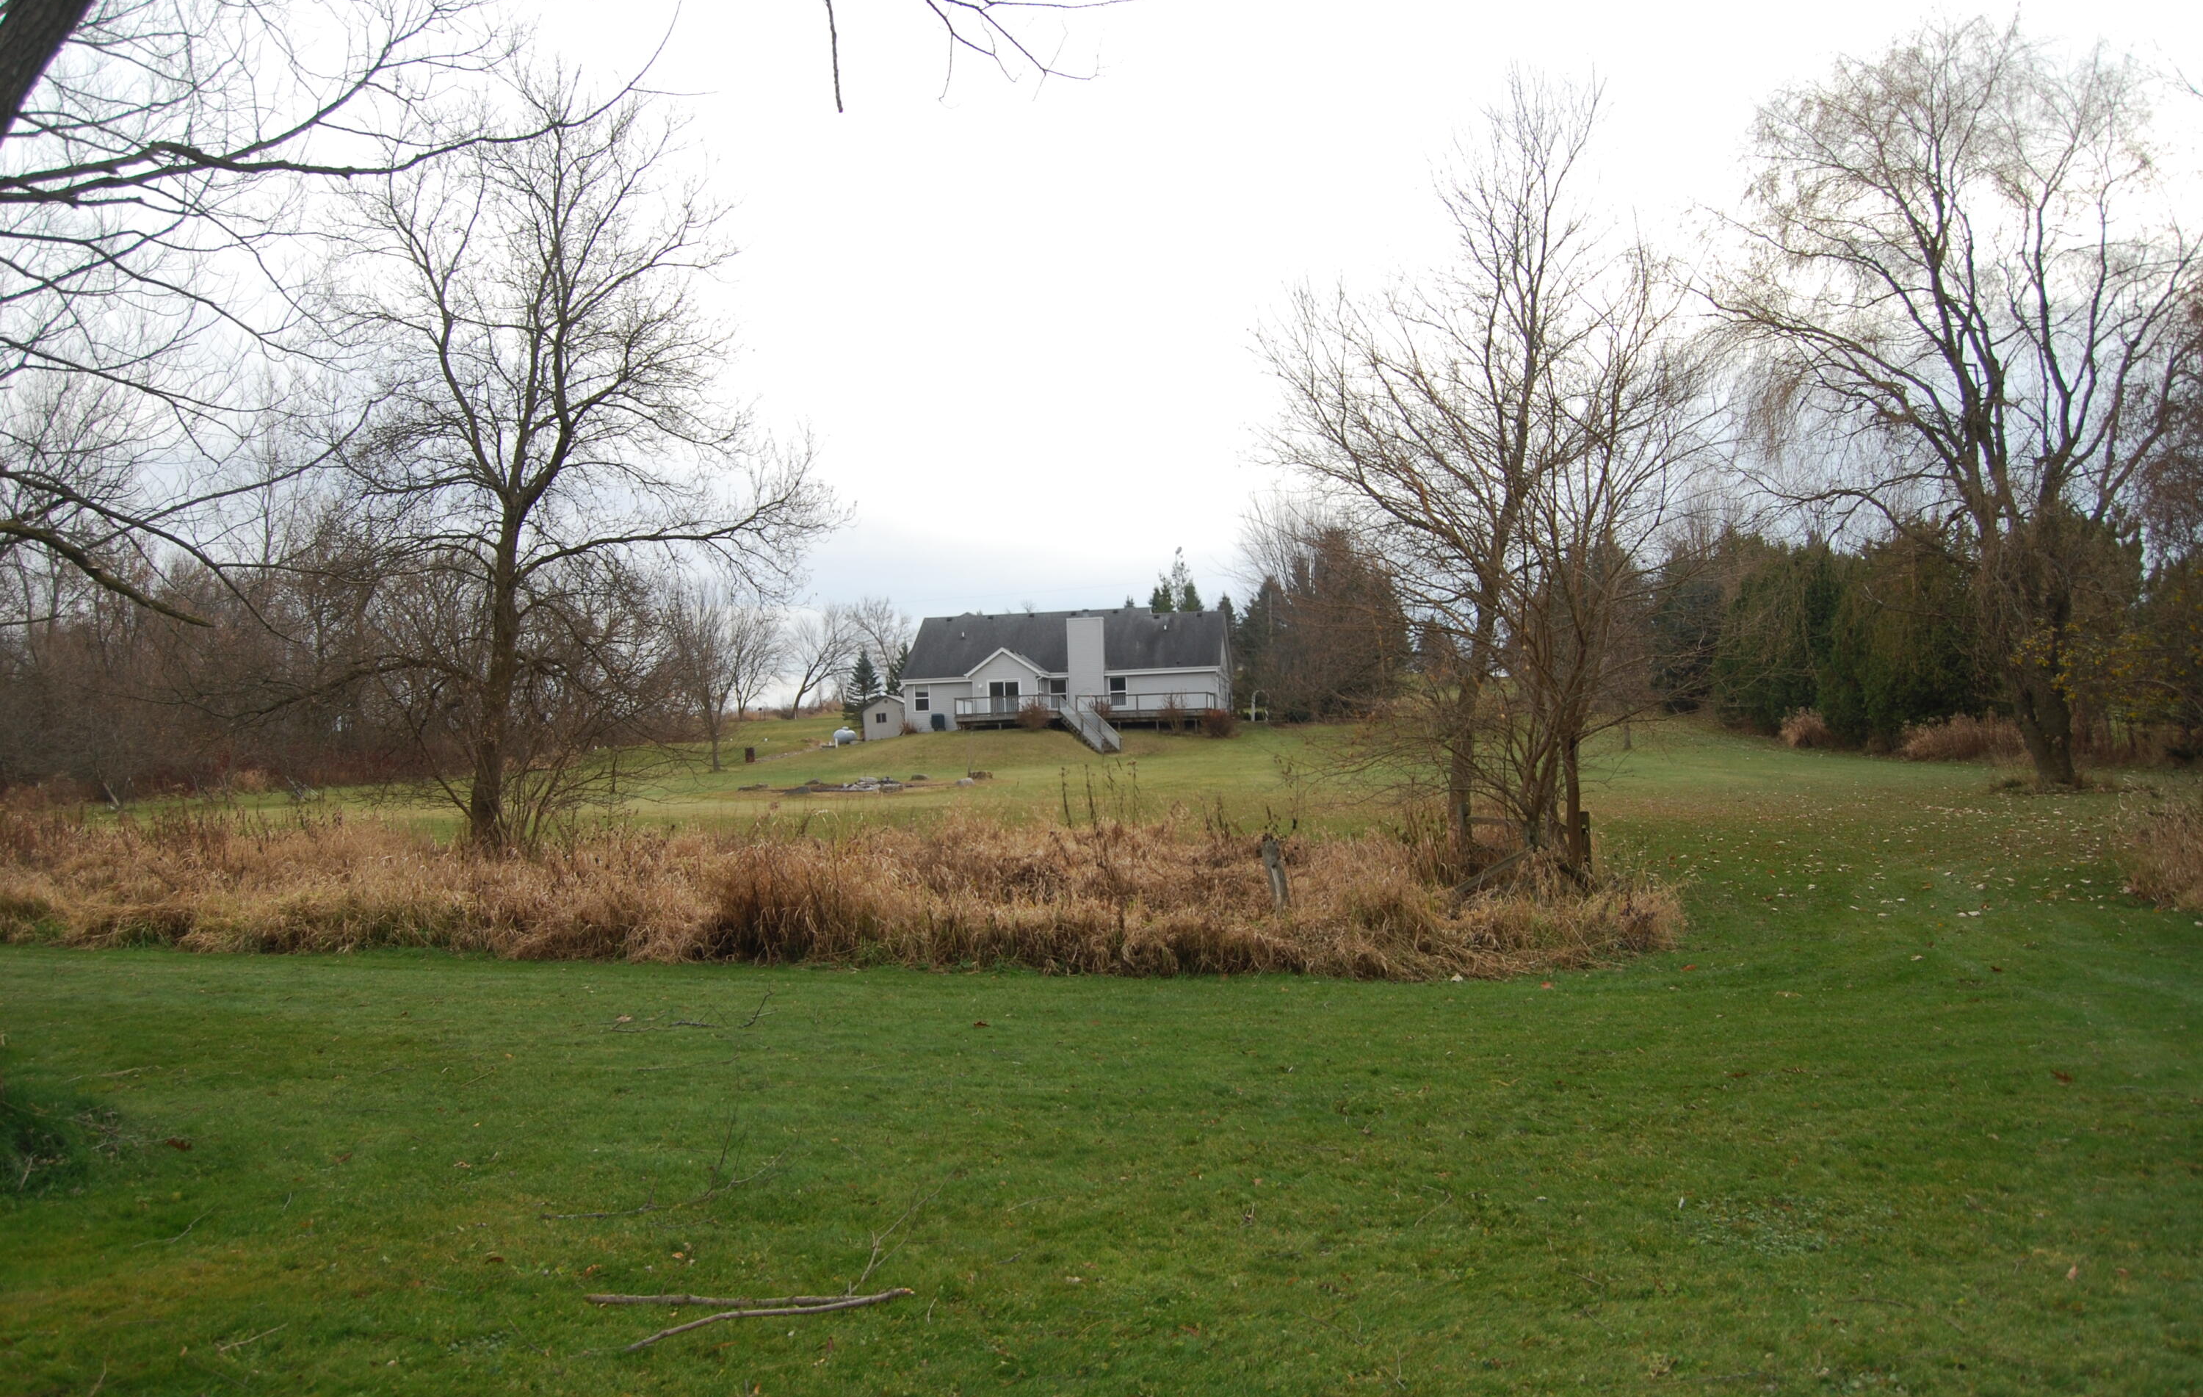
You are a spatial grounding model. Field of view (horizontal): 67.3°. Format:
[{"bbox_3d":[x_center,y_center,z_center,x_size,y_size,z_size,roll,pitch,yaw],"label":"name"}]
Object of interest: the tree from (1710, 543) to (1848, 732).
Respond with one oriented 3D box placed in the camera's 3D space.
[{"bbox_3d":[28.660,-2.548,70.000,5.800,8.100,5.400,-1,-2,0],"label":"tree"}]

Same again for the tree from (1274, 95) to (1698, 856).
[{"bbox_3d":[4.604,-2.677,19.800,5.300,9.600,5.000,-1,-2,0],"label":"tree"}]

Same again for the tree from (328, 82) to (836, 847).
[{"bbox_3d":[-7.843,-3.406,25.000,7.700,11.800,7.200,-1,-2,0],"label":"tree"}]

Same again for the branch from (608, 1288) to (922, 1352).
[{"bbox_3d":[-0.997,1.795,4.780,0.930,0.090,0.420,-1,-2,-6],"label":"branch"}]

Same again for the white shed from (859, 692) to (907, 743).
[{"bbox_3d":[-13.241,1.208,101.000,2.600,2.900,2.900,-2,-2,9],"label":"white shed"}]

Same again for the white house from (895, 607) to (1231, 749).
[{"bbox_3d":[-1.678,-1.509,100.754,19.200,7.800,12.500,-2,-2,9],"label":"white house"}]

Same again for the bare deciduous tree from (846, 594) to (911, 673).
[{"bbox_3d":[-17.381,-3.380,130.000,5.300,9.600,5.200,-1,-2,0],"label":"bare deciduous tree"}]

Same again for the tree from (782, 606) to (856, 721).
[{"bbox_3d":[-21.908,-2.929,128.000,5.600,9.100,5.400,-1,-2,0],"label":"tree"}]

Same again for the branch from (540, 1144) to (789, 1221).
[{"bbox_3d":[-1.635,1.825,6.200,1.000,0.170,0.450,0,-2,-23],"label":"branch"}]

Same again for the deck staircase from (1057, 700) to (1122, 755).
[{"bbox_3d":[-0.718,1.579,92.000,1.350,3.100,3.500,0,-3,-38],"label":"deck staircase"}]

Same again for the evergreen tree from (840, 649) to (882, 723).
[{"bbox_3d":[-16.111,-0.693,111.000,2.900,5.200,2.900,-1,-2,0],"label":"evergreen tree"}]

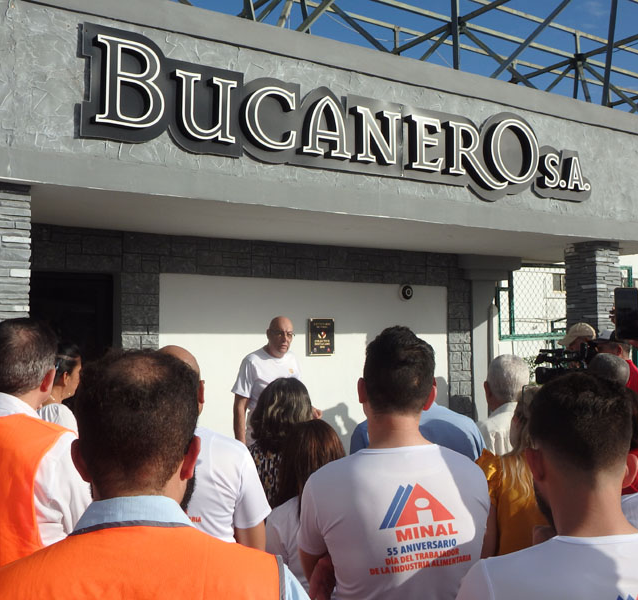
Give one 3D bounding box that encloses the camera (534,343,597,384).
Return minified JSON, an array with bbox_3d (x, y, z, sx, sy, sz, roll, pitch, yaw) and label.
[{"bbox_3d":[1.465,0.376,4.650,0.400,0.240,0.190,-1,-3,12],"label":"camera"}]

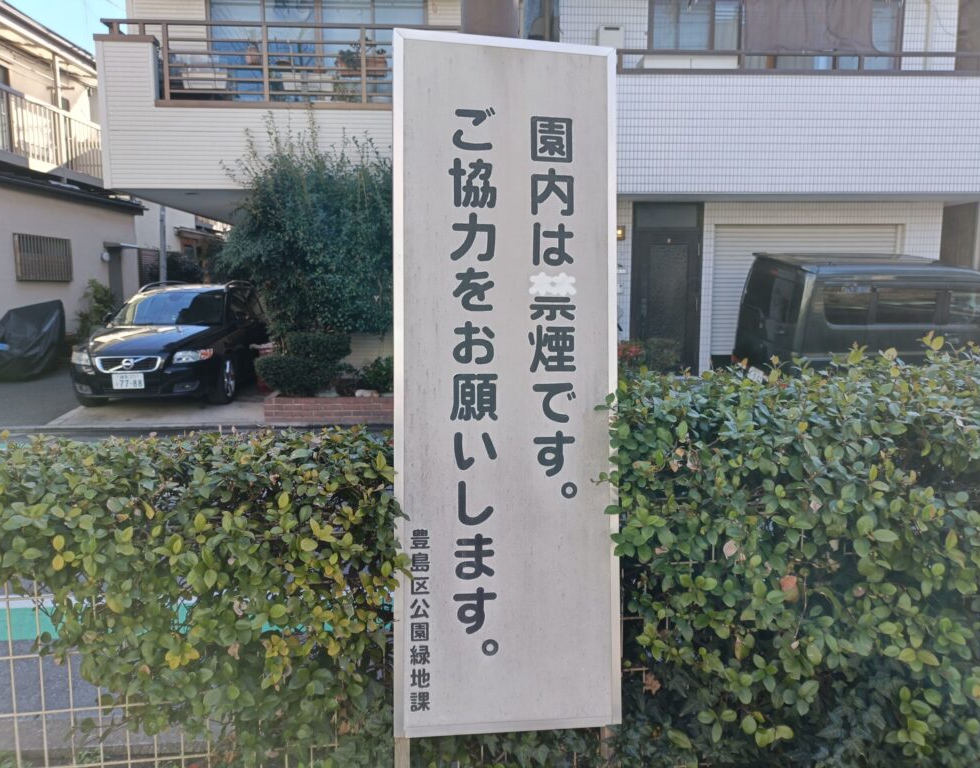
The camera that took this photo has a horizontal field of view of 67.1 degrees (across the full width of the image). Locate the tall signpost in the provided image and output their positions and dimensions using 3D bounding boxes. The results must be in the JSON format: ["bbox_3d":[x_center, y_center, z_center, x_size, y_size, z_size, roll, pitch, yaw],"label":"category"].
[{"bbox_3d":[0.042,0.204,1.525,0.470,1.850,0.050,0,-2,-9],"label":"tall signpost"}]

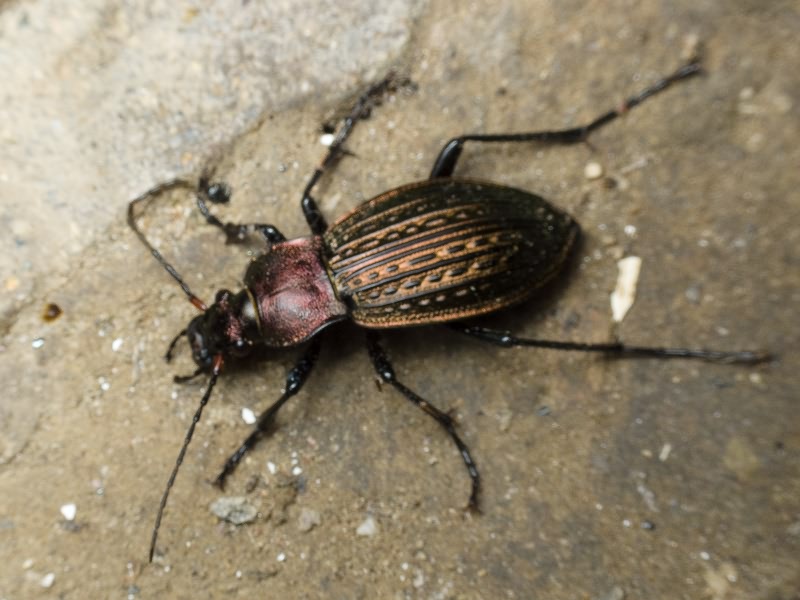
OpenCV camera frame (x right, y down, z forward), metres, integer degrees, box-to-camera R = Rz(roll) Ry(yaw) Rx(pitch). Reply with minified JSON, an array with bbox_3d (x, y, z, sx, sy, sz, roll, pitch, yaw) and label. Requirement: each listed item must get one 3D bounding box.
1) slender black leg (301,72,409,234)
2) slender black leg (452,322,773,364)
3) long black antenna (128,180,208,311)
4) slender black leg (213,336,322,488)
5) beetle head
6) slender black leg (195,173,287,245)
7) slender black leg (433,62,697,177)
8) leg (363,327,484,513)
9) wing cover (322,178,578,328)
[{"bbox_3d":[-0.003,-0.011,0.093,0.003,0.004,0.015,22,66,5],"label":"slender black leg"},{"bbox_3d":[0.014,0.003,0.089,0.022,0.004,0.002,3,66,-4],"label":"slender black leg"},{"bbox_3d":[-0.015,-0.003,0.089,0.005,0.002,0.010,-4,66,-7],"label":"long black antenna"},{"bbox_3d":[-0.008,0.007,0.085,0.002,0.004,0.011,32,67,9],"label":"slender black leg"},{"bbox_3d":[-0.011,0.002,0.086,0.005,0.003,0.004,-34,73,-5],"label":"beetle head"},{"bbox_3d":[-0.011,-0.006,0.091,0.009,0.004,0.003,43,69,13],"label":"slender black leg"},{"bbox_3d":[0.012,-0.012,0.095,0.024,0.005,0.003,-24,70,-15],"label":"slender black leg"},{"bbox_3d":[0.002,0.007,0.086,0.003,0.004,0.013,-35,74,-18],"label":"leg"},{"bbox_3d":[0.003,-0.003,0.087,0.015,0.005,0.009,-12,68,-10],"label":"wing cover"}]

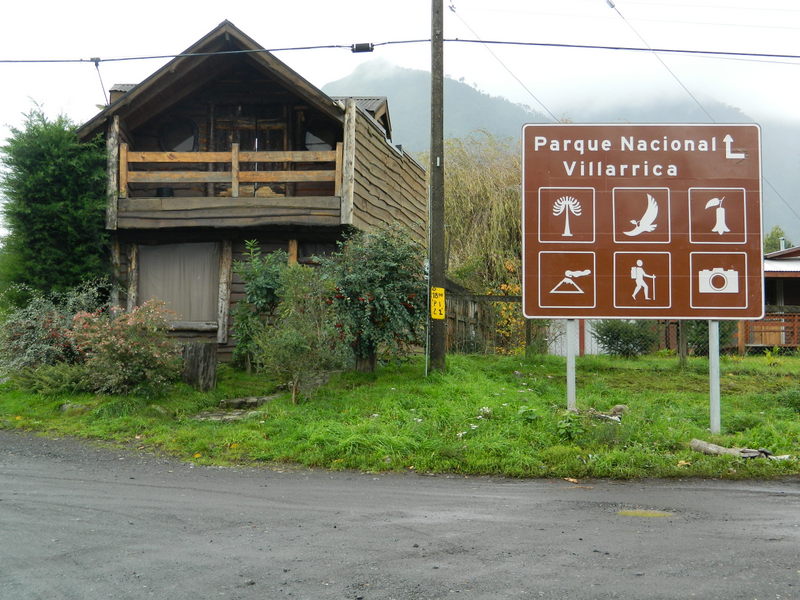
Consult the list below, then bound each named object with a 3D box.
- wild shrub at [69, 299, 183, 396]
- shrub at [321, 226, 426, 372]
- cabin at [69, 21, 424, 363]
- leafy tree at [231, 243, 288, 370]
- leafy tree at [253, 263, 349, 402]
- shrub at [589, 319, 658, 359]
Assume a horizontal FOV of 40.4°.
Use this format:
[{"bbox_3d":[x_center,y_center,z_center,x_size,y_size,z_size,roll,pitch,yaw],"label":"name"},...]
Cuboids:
[{"bbox_3d":[-4.540,0.783,17.900,1.790,1.580,1.700,0,-2,0],"label":"wild shrub"},{"bbox_3d":[-0.437,-0.009,18.600,1.730,2.450,1.640,0,-2,0],"label":"shrub"},{"bbox_3d":[-3.033,-2.028,25.539,5.700,6.700,8.200,0,-2,9],"label":"cabin"},{"bbox_3d":[-2.561,0.137,19.800,1.030,2.320,0.970,0,-2,0],"label":"leafy tree"},{"bbox_3d":[-1.521,0.497,16.600,1.420,2.100,1.350,0,-2,0],"label":"leafy tree"},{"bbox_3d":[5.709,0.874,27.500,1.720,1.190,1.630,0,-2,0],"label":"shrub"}]

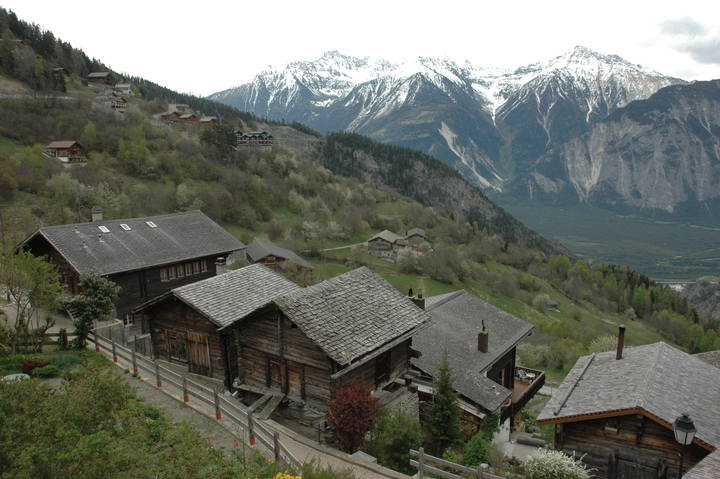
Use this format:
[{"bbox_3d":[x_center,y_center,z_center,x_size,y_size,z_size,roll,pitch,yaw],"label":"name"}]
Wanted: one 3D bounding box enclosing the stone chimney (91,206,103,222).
[{"bbox_3d":[-19.653,-1.834,40.400,0.600,1.350,0.600,9,14,40],"label":"stone chimney"}]

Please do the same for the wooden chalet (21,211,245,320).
[{"bbox_3d":[-17.789,1.532,42.230,12.185,6.300,12.519,9,14,40],"label":"wooden chalet"}]

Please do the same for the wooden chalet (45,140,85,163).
[{"bbox_3d":[-111.694,-33.242,205.000,9.500,8.200,9.500,0,11,2],"label":"wooden chalet"}]

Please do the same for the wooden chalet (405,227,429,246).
[{"bbox_3d":[20.812,0.416,197.517,8.300,6.800,10.000,0,11,6],"label":"wooden chalet"}]

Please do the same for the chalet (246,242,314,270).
[{"bbox_3d":[-13.751,4.420,86.107,9.500,6.500,11.000,-5,11,-21],"label":"chalet"}]

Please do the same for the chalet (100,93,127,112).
[{"bbox_3d":[-125.625,-69.311,275.000,10.000,9.000,9.000,3,11,15],"label":"chalet"}]

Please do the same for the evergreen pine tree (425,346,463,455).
[{"bbox_3d":[3.172,6.245,20.592,1.500,4.400,1.500,0,11,8],"label":"evergreen pine tree"}]

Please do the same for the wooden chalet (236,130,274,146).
[{"bbox_3d":[-71.025,-67.981,365.000,24.500,10.500,12.000,-5,11,-20],"label":"wooden chalet"}]

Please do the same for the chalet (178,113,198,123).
[{"bbox_3d":[-93.759,-66.424,295.000,8.000,5.000,7.000,5,12,24],"label":"chalet"}]

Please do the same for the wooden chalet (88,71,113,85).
[{"bbox_3d":[-136.954,-85.299,285.000,11.500,7.000,8.800,5,12,29],"label":"wooden chalet"}]

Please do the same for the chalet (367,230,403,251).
[{"bbox_3d":[7.960,1.426,184.070,9.000,6.600,11.500,2,11,15],"label":"chalet"}]

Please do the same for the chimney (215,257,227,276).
[{"bbox_3d":[-8.470,1.774,33.000,0.520,1.350,0.520,7,13,35],"label":"chimney"}]

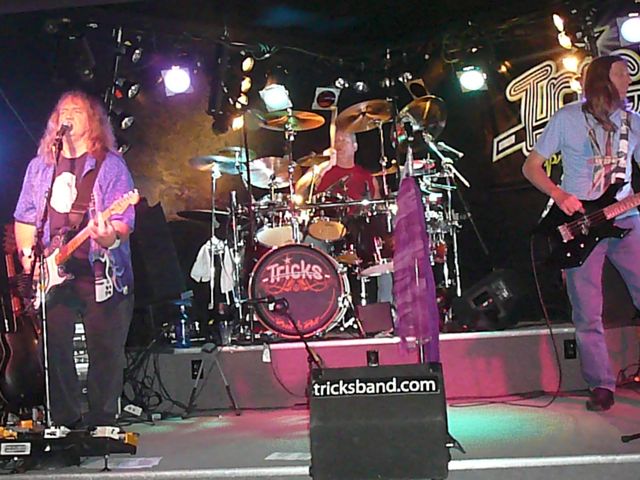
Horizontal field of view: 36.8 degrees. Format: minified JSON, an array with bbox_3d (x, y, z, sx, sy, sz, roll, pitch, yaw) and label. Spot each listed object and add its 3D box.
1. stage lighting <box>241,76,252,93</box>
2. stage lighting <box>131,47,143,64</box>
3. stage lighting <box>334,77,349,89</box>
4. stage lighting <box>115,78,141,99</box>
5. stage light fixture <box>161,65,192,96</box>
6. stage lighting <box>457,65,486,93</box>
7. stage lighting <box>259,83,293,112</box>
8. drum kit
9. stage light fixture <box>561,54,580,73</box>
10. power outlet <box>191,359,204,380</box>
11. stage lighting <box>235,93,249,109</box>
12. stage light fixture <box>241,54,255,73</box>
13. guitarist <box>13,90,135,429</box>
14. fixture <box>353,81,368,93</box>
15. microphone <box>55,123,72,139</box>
[{"bbox_3d":[-0.535,-1.079,6.624,0.140,0.120,0.120,20,15,37],"label":"stage lighting"},{"bbox_3d":[-1.290,-1.279,6.623,0.140,0.120,0.120,23,17,35],"label":"stage lighting"},{"bbox_3d":[0.161,-1.179,7.200,0.110,0.100,0.130,-3,15,1],"label":"stage lighting"},{"bbox_3d":[-1.362,-1.072,6.800,0.130,0.130,0.160,-2,22,-40],"label":"stage lighting"},{"bbox_3d":[-1.006,-1.158,6.830,0.220,0.220,0.260,-3,28,3],"label":"stage light fixture"},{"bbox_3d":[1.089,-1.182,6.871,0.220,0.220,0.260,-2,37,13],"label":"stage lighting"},{"bbox_3d":[-0.303,-1.051,6.821,0.220,0.220,0.260,-2,37,7],"label":"stage lighting"},{"bbox_3d":[0.037,-0.150,6.400,1.820,1.520,1.400,-3,-1,5],"label":"drum kit"},{"bbox_3d":[1.661,-1.172,6.331,0.130,0.130,0.150,-2,21,33],"label":"stage light fixture"},{"bbox_3d":[-0.735,0.780,5.780,0.072,0.114,0.015,-3,-1,0],"label":"power outlet"},{"bbox_3d":[-0.563,-0.976,6.626,0.120,0.120,0.140,-4,29,-41],"label":"stage lighting"},{"bbox_3d":[-0.513,-1.248,6.800,0.100,0.110,0.120,-2,19,-24],"label":"stage light fixture"},{"bbox_3d":[-1.310,0.104,5.150,0.660,1.810,0.500,-2,1,5],"label":"guitarist"},{"bbox_3d":[0.303,-1.150,7.200,0.120,0.100,0.130,-3,15,1],"label":"fixture"},{"bbox_3d":[-1.334,-0.567,5.000,0.052,0.052,0.165,-4,22,31],"label":"microphone"}]

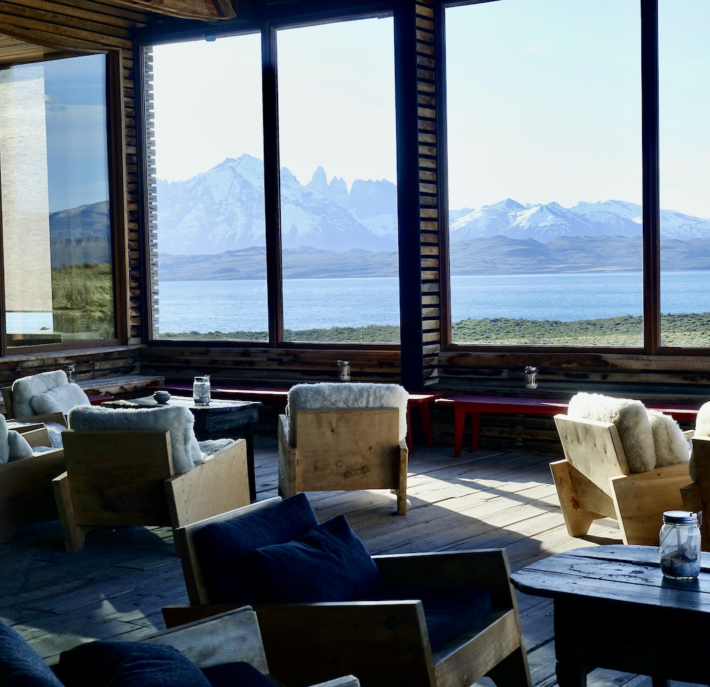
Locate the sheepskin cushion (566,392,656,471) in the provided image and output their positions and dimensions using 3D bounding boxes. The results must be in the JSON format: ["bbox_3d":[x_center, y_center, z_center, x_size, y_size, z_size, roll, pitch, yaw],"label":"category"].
[{"bbox_3d":[1.362,0.499,6.800,0.190,0.420,0.580,-18,8,-15],"label":"sheepskin cushion"}]

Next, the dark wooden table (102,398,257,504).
[{"bbox_3d":[-1.101,0.687,8.367,1.080,0.600,0.575,1,4,35],"label":"dark wooden table"}]

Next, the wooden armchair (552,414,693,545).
[{"bbox_3d":[1.554,0.694,6.601,0.870,0.680,0.690,-2,3,-17],"label":"wooden armchair"}]

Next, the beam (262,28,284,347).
[{"bbox_3d":[-0.735,-1.398,11.470,0.105,2.850,0.095,1,4,34],"label":"beam"}]

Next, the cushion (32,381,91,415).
[{"bbox_3d":[-2.145,0.430,9.378,0.145,0.310,0.410,-30,-15,35],"label":"cushion"}]

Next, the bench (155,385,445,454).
[{"bbox_3d":[-0.585,0.637,11.437,3.000,0.430,0.450,1,4,33],"label":"bench"}]

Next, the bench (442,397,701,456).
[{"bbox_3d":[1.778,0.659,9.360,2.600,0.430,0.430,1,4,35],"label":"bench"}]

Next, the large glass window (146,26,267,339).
[{"bbox_3d":[-1.452,-1.476,12.425,1.420,2.920,0.080,1,4,32],"label":"large glass window"}]

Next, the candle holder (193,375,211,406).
[{"bbox_3d":[-0.977,0.301,8.210,0.112,0.180,0.112,-2,3,-10],"label":"candle holder"}]

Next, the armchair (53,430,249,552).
[{"bbox_3d":[-1.104,0.768,7.197,0.730,0.680,0.960,0,4,20],"label":"armchair"}]

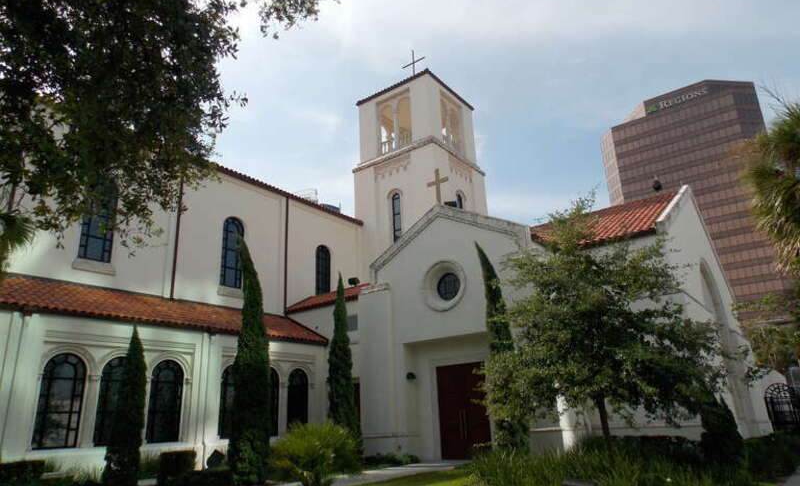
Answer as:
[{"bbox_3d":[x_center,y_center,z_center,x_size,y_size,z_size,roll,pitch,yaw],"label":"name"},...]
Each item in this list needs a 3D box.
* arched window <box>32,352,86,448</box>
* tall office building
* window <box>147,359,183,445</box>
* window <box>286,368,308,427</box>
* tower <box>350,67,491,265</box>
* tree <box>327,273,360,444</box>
[{"bbox_3d":[-9.646,4.482,15.830,0.180,2.600,1.160,-15,-22,34],"label":"arched window"},{"bbox_3d":[84.086,3.649,150.614,39.500,82.500,38.000,-15,-22,34],"label":"tall office building"},{"bbox_3d":[-7.711,5.211,18.324,0.180,2.620,1.150,-15,-22,34],"label":"window"},{"bbox_3d":[-4.481,6.987,24.470,0.250,2.820,1.220,-15,-22,34],"label":"window"},{"bbox_3d":[1.573,1.033,34.905,6.100,22.350,6.200,-15,-22,34],"label":"tower"},{"bbox_3d":[-1.963,4.530,20.262,1.150,6.960,1.200,-2,-18,-1],"label":"tree"}]

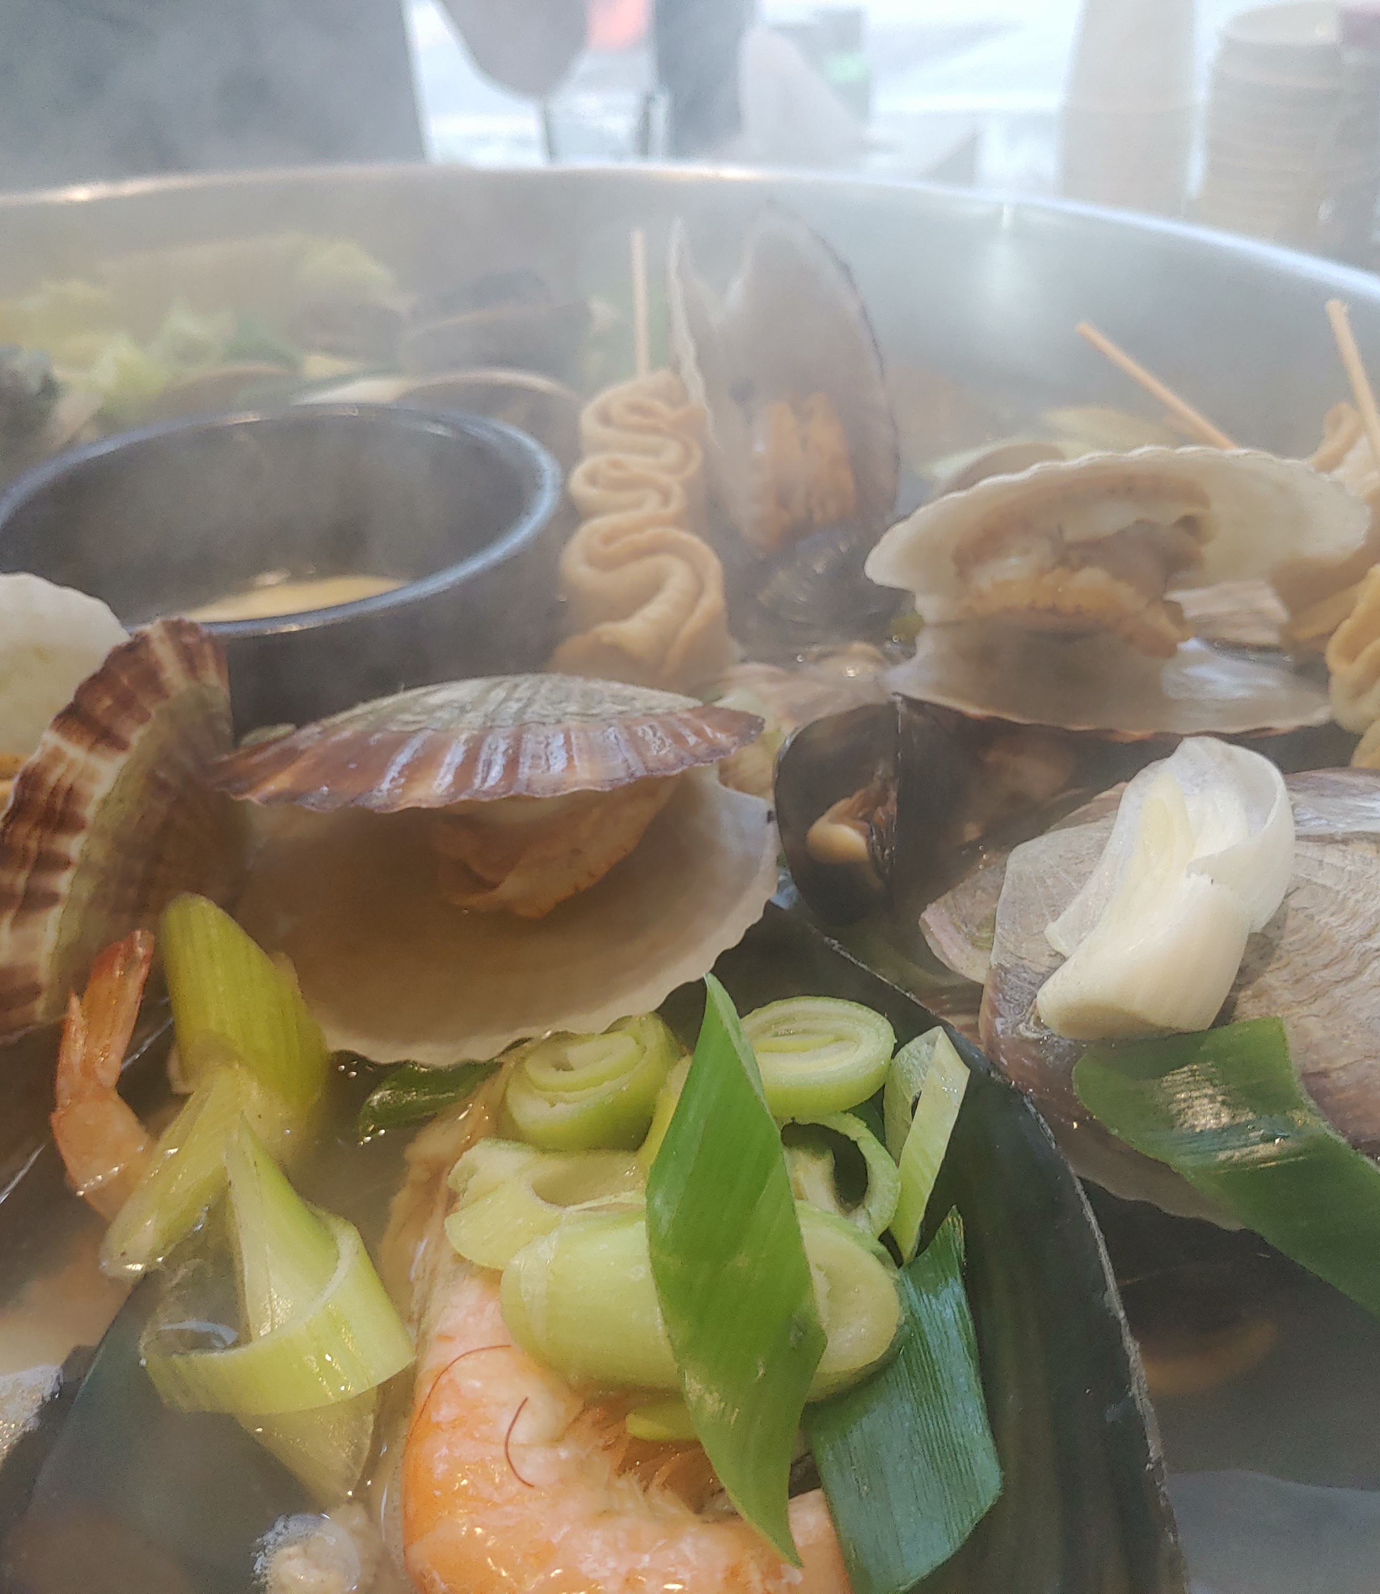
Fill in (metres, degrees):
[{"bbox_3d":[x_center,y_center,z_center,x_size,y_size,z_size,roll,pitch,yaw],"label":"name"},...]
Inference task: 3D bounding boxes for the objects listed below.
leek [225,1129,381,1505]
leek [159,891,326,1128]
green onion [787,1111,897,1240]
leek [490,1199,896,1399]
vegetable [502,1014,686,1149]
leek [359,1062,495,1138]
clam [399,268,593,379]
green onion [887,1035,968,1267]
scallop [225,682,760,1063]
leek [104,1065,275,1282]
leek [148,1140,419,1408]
[{"bbox_3d":[-0.048,0.063,0.195,0.015,0.041,0.012,-12,-8,-16],"label":"leek"},{"bbox_3d":[-0.065,0.031,0.234,0.020,0.031,0.018,-7,-2,3],"label":"leek"},{"bbox_3d":[0.019,0.047,0.198,0.016,0.008,0.017,-3,55,2],"label":"green onion"},{"bbox_3d":[0.001,0.058,0.184,0.043,0.021,0.021,-8,27,29],"label":"leek"},{"bbox_3d":[-0.013,0.038,0.216,0.021,0.011,0.021,-22,18,0],"label":"vegetable"},{"bbox_3d":[-0.039,0.044,0.238,0.022,0.005,0.011,-21,37,-28],"label":"leek"},{"bbox_3d":[-0.055,-0.133,0.450,0.053,0.032,0.040,-2,32,0],"label":"clam"},{"bbox_3d":[0.030,0.044,0.202,0.010,0.030,0.011,5,-6,-5],"label":"green onion"},{"bbox_3d":[-0.030,0.007,0.259,0.088,0.053,0.082,4,26,13],"label":"scallop"},{"bbox_3d":[-0.070,0.052,0.223,0.013,0.010,0.029,23,74,34],"label":"leek"},{"bbox_3d":[-0.053,0.061,0.206,0.035,0.024,0.034,-7,33,-7],"label":"leek"}]

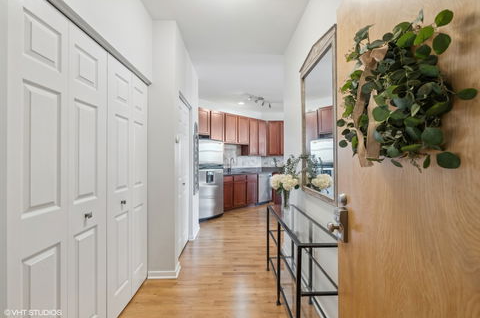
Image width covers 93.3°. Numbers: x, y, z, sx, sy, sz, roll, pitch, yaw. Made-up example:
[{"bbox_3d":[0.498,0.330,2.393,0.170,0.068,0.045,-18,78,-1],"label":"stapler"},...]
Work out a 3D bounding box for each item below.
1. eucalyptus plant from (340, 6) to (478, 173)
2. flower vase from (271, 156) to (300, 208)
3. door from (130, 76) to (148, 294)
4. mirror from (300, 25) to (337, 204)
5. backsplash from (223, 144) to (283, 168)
[{"bbox_3d":[0.487,-0.210,0.690,0.190,0.480,0.450,0,0,-13],"label":"eucalyptus plant"},{"bbox_3d":[0.490,0.240,2.430,0.310,0.570,0.290,0,0,0],"label":"flower vase"},{"bbox_3d":[-0.970,0.232,2.190,0.035,2.010,0.370,0,0,0],"label":"door"},{"bbox_3d":[0.628,-0.315,1.840,0.050,1.250,0.820,0,0,0],"label":"mirror"},{"bbox_3d":[0.420,-0.075,6.760,2.100,0.680,0.400,0,-1,-41],"label":"backsplash"}]

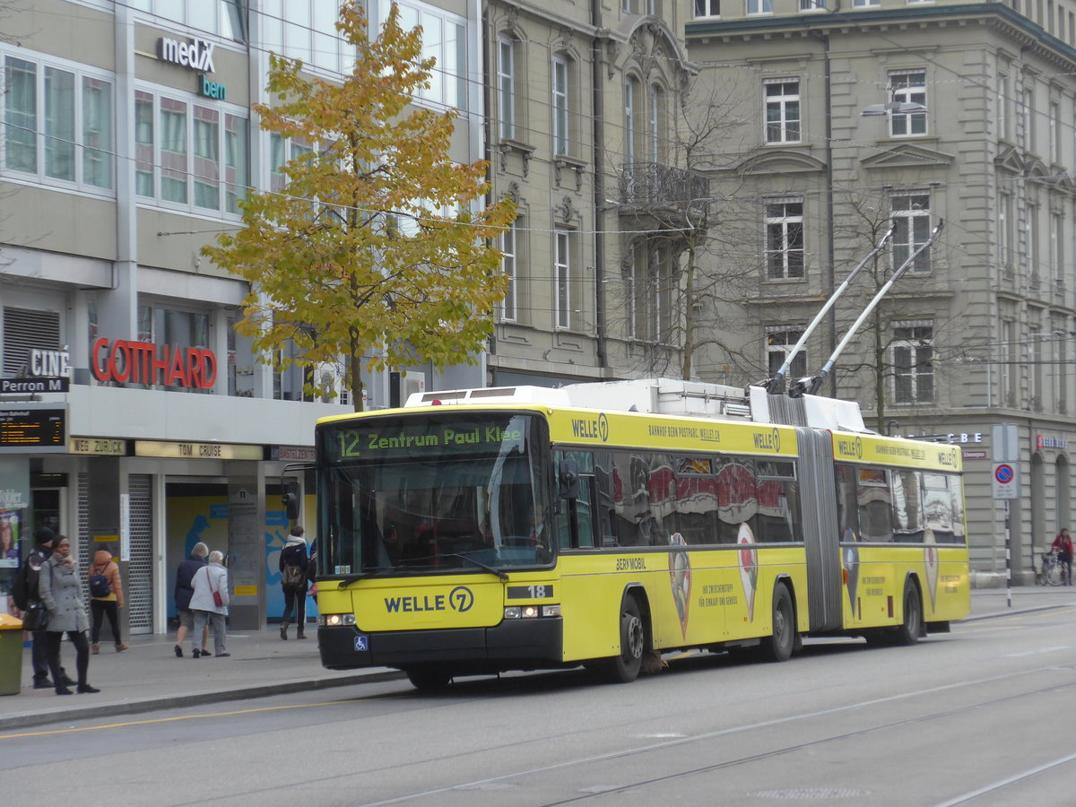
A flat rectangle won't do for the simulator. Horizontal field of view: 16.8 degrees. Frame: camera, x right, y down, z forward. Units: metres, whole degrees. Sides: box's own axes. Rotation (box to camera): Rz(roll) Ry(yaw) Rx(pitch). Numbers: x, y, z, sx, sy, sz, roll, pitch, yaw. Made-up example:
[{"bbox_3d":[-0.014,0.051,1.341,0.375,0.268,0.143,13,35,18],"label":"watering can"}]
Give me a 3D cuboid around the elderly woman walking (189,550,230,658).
[{"bbox_3d":[-4.482,2.736,49.600,0.500,1.449,0.420,-2,-3,30],"label":"elderly woman walking"}]

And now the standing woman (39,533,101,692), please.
[{"bbox_3d":[-4.849,2.177,37.500,0.520,1.637,0.450,1,-3,-37],"label":"standing woman"}]

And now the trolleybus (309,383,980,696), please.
[{"bbox_3d":[1.911,1.473,43.913,2.530,3.340,17.970,-4,-3,19],"label":"trolleybus"}]

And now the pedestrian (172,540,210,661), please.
[{"bbox_3d":[-4.746,2.683,49.800,0.500,1.559,0.420,-2,-3,30],"label":"pedestrian"}]

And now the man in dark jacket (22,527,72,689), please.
[{"bbox_3d":[-5.270,2.189,38.900,0.570,1.731,0.520,-1,-2,-6],"label":"man in dark jacket"}]

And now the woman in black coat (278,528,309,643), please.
[{"bbox_3d":[-3.715,2.730,55.300,0.460,1.725,0.420,-2,-2,19],"label":"woman in black coat"}]

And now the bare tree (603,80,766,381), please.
[{"bbox_3d":[2.378,-0.800,59.000,2.800,8.900,2.800,-2,-2,19],"label":"bare tree"}]

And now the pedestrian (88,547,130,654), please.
[{"bbox_3d":[-6.253,2.865,53.000,0.500,1.575,0.450,-2,-2,27],"label":"pedestrian"}]

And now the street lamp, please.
[{"bbox_3d":[5.978,-4.941,61.000,1.170,0.270,0.360,-2,-2,19],"label":"street lamp"}]

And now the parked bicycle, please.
[{"bbox_3d":[14.918,4.799,105.500,0.600,1.050,1.700,0,-2,-27],"label":"parked bicycle"}]

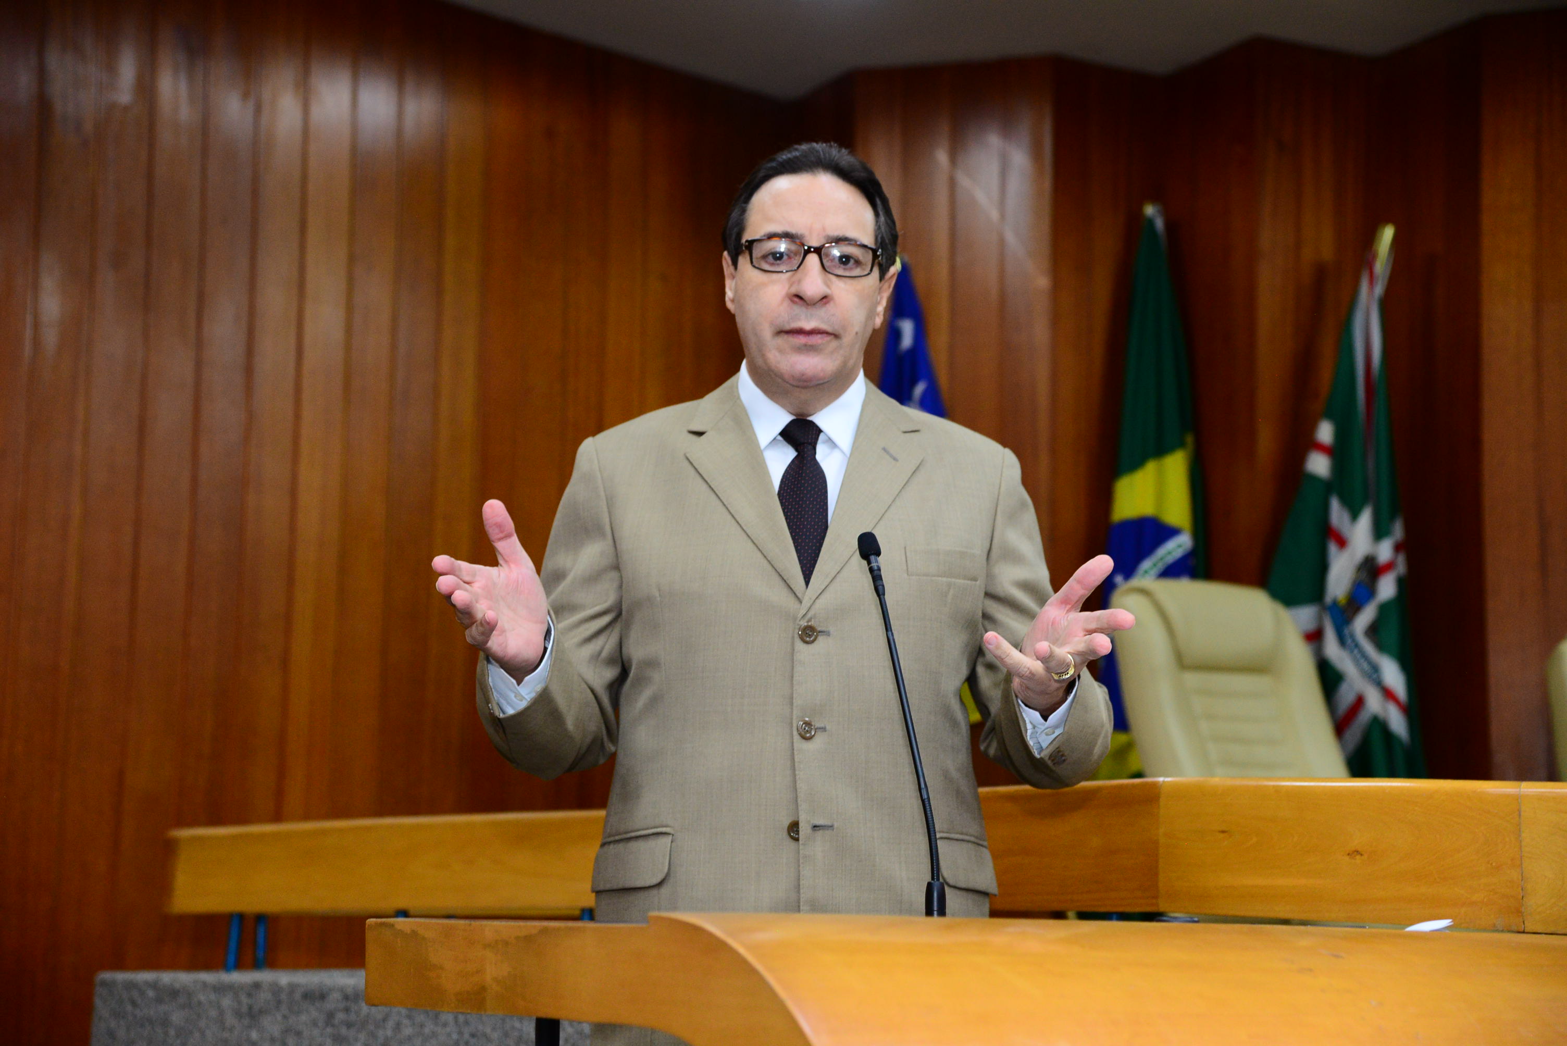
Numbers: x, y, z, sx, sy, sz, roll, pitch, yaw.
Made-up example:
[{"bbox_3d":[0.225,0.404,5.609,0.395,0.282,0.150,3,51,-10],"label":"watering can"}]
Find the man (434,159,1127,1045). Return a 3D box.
[{"bbox_3d":[-0.003,0.453,2.718,0.640,1.730,0.500,1,-8,0],"label":"man"}]

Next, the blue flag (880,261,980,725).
[{"bbox_3d":[0.329,0.020,7.300,0.360,1.400,0.250,1,-8,0],"label":"blue flag"}]

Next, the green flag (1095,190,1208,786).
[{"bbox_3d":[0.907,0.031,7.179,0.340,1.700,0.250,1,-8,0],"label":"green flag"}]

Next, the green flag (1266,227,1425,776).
[{"bbox_3d":[1.382,0.061,6.986,0.390,1.600,0.270,1,-8,0],"label":"green flag"}]

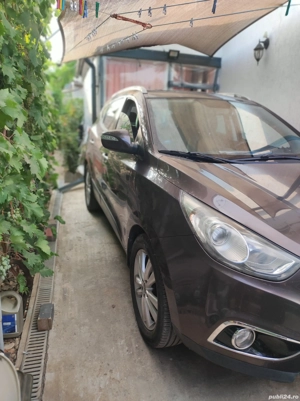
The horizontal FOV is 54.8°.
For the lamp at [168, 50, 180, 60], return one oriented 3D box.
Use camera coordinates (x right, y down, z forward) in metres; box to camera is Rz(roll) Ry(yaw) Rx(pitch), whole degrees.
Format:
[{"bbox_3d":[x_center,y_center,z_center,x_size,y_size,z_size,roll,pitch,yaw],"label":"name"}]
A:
[{"bbox_3d":[0.472,-2.769,5.527,0.200,0.155,0.080,-2,16,-15],"label":"lamp"}]

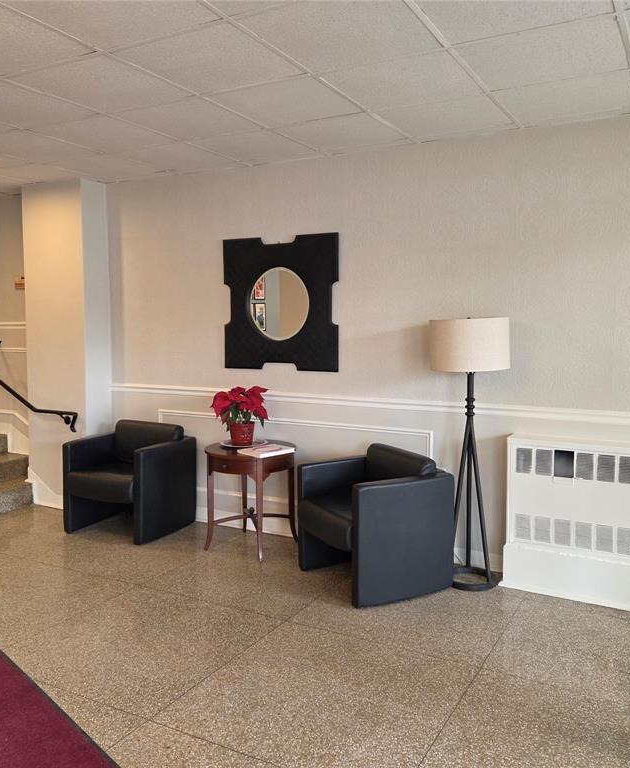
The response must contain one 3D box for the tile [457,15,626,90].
[{"bbox_3d":[0.926,-1.327,2.740,0.605,0.020,0.605,3,6,29],"label":"tile"}]

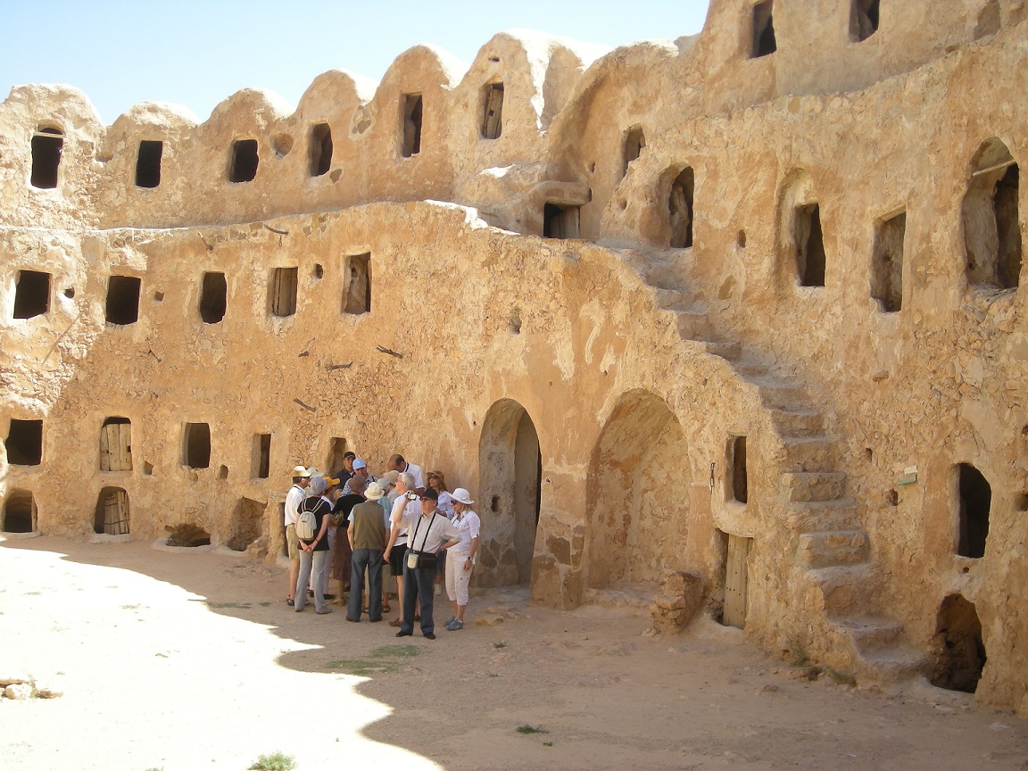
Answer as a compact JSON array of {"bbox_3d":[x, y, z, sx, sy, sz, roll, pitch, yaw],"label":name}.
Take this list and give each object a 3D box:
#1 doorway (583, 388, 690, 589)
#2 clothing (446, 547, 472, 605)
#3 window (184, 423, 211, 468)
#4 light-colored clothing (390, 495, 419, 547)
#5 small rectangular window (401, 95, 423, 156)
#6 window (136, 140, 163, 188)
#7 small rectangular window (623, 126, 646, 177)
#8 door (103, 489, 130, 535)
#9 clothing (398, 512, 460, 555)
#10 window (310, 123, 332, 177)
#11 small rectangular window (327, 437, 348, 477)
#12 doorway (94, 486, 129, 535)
[{"bbox_3d":[1.686,1.343,16.660,1.600,2.550,0.600,2,2,41],"label":"doorway"},{"bbox_3d":[-0.657,2.318,15.900,0.270,0.720,0.340,0,2,-41],"label":"clothing"},{"bbox_3d":[-5.447,1.037,22.500,0.600,0.760,0.180,2,2,30],"label":"window"},{"bbox_3d":[-1.317,1.655,16.000,0.340,0.660,0.480,2,3,45],"label":"light-colored clothing"},{"bbox_3d":[-1.612,-4.141,20.800,0.406,1.023,0.250,1,1,38],"label":"small rectangular window"},{"bbox_3d":[-6.751,-4.107,24.200,0.508,0.892,0.220,0,1,12],"label":"window"},{"bbox_3d":[1.777,-3.429,19.200,0.400,0.800,0.180,2,2,31],"label":"small rectangular window"},{"bbox_3d":[-7.363,2.355,24.200,0.520,0.859,0.100,0,1,6],"label":"door"},{"bbox_3d":[-1.000,1.731,15.500,0.700,0.560,0.360,1,1,12],"label":"clothing"},{"bbox_3d":[-3.164,-3.851,21.400,0.500,0.860,0.180,2,2,37],"label":"window"},{"bbox_3d":[-2.738,1.158,20.300,0.460,0.700,0.180,2,2,38],"label":"small rectangular window"},{"bbox_3d":[-7.431,2.312,24.100,0.658,0.922,0.280,0,1,7],"label":"doorway"}]

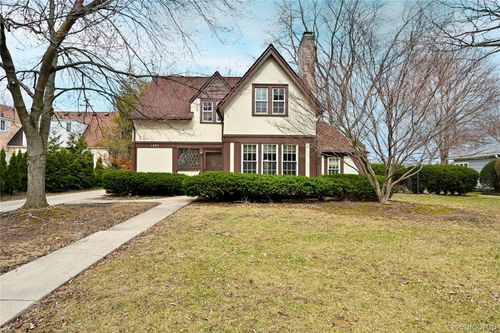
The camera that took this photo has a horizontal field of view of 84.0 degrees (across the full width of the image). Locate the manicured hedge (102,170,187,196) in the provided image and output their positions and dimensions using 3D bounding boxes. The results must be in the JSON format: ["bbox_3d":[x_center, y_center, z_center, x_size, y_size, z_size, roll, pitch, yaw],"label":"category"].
[{"bbox_3d":[-5.400,0.840,14.300,4.500,1.250,1.300,0,0,0],"label":"manicured hedge"}]

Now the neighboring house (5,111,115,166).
[{"bbox_3d":[-18.700,-2.100,27.500,13.000,7.100,9.000,0,0,0],"label":"neighboring house"}]

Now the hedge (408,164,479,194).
[{"bbox_3d":[10.700,0.660,15.500,4.000,1.620,1.600,0,0,0],"label":"hedge"}]

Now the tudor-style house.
[{"bbox_3d":[0.200,-3.600,18.100,14.200,10.000,8.800,0,0,0],"label":"tudor-style house"}]

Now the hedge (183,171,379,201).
[{"bbox_3d":[1.600,0.870,12.800,9.100,1.250,1.400,0,0,0],"label":"hedge"}]

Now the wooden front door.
[{"bbox_3d":[-2.130,0.180,16.500,1.020,2.080,0.120,0,0,0],"label":"wooden front door"}]

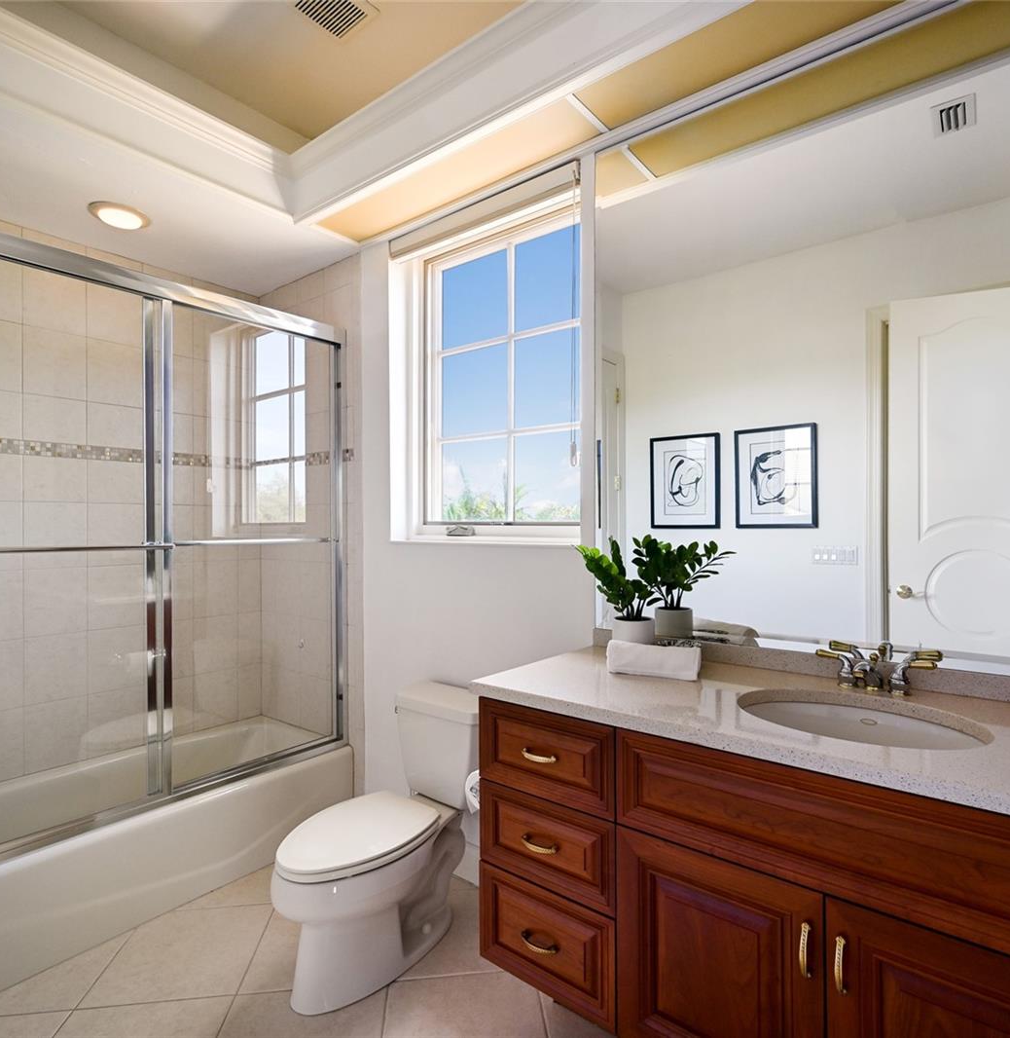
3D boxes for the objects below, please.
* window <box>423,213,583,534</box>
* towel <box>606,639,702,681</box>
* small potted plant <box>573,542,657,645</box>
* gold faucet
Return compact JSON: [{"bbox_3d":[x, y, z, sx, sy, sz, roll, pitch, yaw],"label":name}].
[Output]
[{"bbox_3d":[0.017,-0.544,2.405,0.905,1.168,0.075,0,0,38],"label":"window"},{"bbox_3d":[0.389,0.363,1.586,0.216,0.078,0.110,0,0,16],"label":"towel"},{"bbox_3d":[0.338,0.233,1.683,0.250,0.337,0.225,0,0,38],"label":"small potted plant"},{"bbox_3d":[0.806,0.348,1.340,0.235,0.092,0.165,0,0,38],"label":"gold faucet"}]

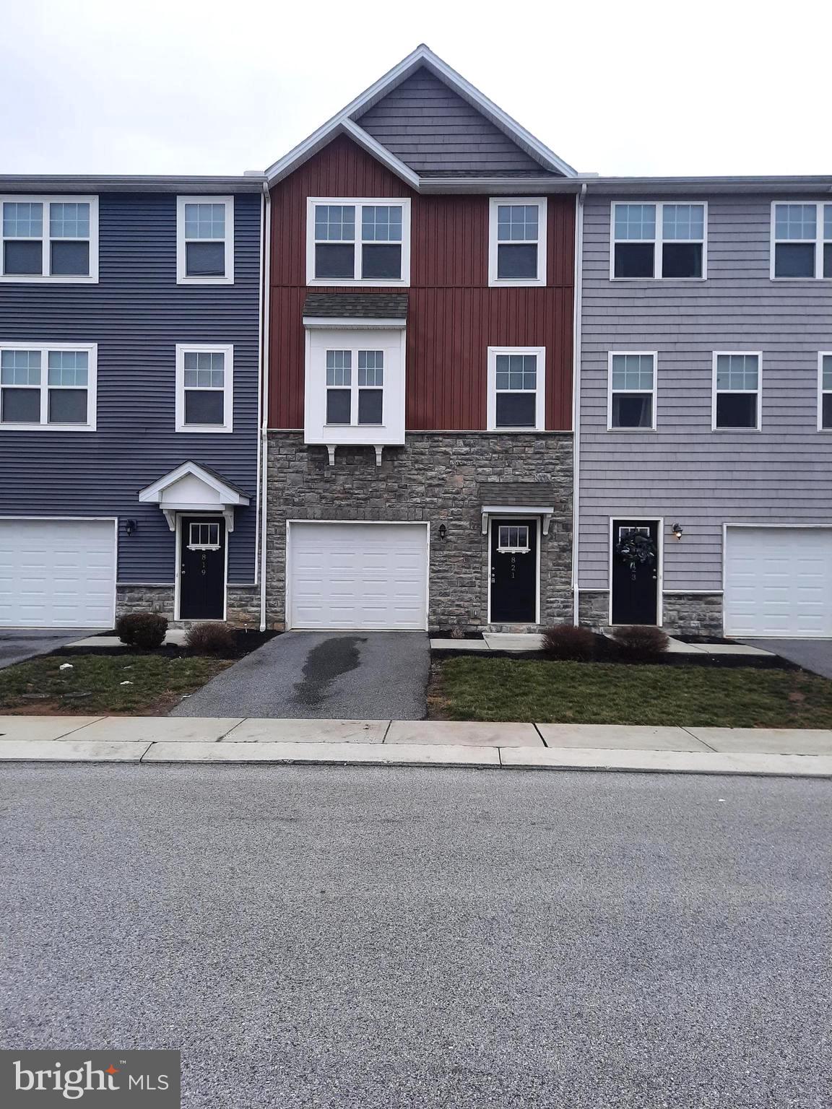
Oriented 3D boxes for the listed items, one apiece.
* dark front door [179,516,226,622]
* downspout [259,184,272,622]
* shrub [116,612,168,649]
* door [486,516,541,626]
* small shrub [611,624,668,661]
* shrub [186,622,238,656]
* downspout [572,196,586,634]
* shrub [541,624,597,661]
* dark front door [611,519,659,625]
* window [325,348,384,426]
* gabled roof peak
[{"bbox_3d":[-4.285,0.261,16.070,0.930,2.070,0.090,1,0,1],"label":"dark front door"},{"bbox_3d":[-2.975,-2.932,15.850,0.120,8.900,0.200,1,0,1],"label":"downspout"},{"bbox_3d":[-4.529,1.254,13.250,0.870,0.620,0.850,1,0,1],"label":"shrub"},{"bbox_3d":[1.937,0.327,15.920,1.090,2.180,0.120,1,0,1],"label":"door"},{"bbox_3d":[3.572,1.399,12.800,0.920,0.580,0.880,1,0,1],"label":"small shrub"},{"bbox_3d":[-3.274,1.348,12.850,0.830,0.550,0.800,1,0,1],"label":"shrub"},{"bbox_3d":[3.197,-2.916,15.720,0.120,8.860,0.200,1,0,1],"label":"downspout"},{"bbox_3d":[2.454,1.397,12.850,0.880,0.580,0.850,1,0,1],"label":"shrub"},{"bbox_3d":[4.330,0.359,15.820,0.950,2.090,0.090,1,0,1],"label":"dark front door"},{"bbox_3d":[-1.194,-3.255,15.550,1.150,1.510,0.110,1,0,1],"label":"window"},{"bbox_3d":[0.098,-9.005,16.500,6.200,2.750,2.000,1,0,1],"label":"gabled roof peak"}]

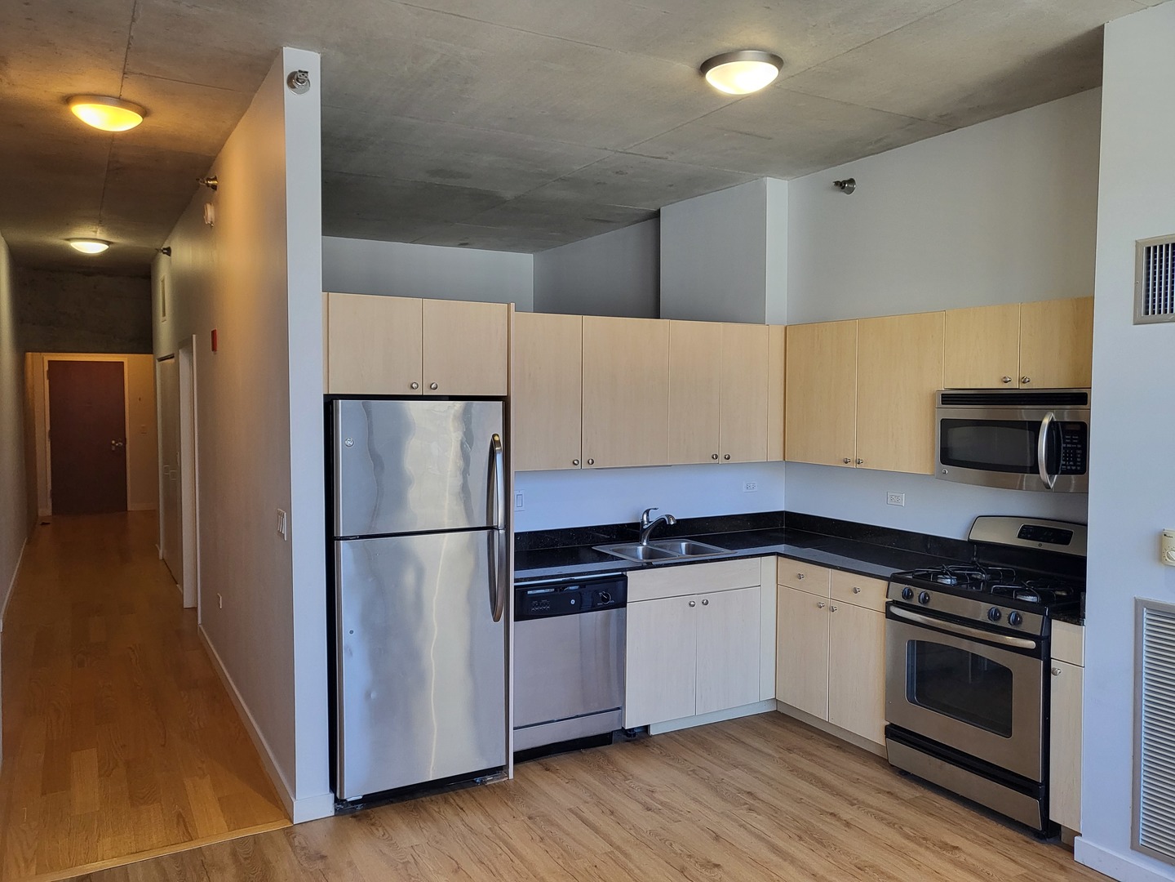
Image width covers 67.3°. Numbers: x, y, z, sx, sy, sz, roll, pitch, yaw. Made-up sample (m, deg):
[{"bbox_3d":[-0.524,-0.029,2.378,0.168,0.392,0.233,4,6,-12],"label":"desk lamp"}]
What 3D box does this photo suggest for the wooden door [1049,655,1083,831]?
[{"bbox_3d":[1.812,1.145,3.330,0.020,0.625,0.129,-1,3,-29],"label":"wooden door"}]

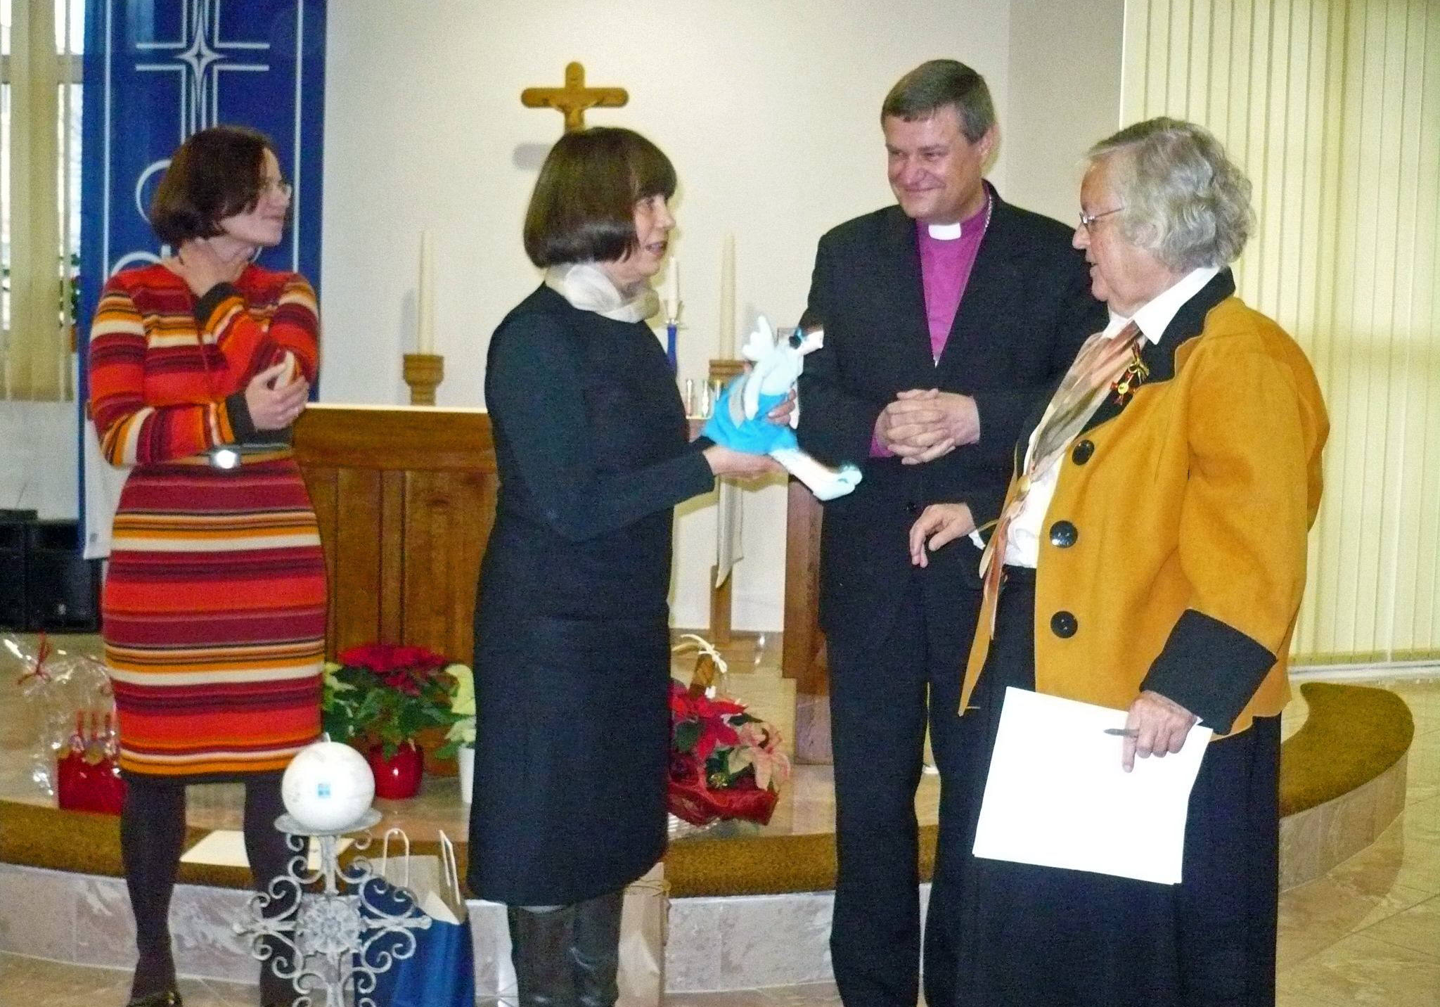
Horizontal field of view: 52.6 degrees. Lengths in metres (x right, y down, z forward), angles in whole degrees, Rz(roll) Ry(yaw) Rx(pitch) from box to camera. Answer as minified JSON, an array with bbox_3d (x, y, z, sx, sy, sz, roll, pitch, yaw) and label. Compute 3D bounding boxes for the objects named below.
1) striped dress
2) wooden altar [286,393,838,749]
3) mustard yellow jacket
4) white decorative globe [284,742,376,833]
[{"bbox_3d":[-0.929,0.025,2.640,0.430,0.920,0.320,1,4,-16],"label":"striped dress"},{"bbox_3d":[-0.600,0.210,4.100,1.500,0.950,0.700,2,4,3],"label":"wooden altar"},{"bbox_3d":[0.629,-0.001,2.140,0.410,0.650,0.500,-1,4,-31],"label":"mustard yellow jacket"},{"bbox_3d":[-0.565,0.409,2.100,0.134,0.134,0.134,2,4,0],"label":"white decorative globe"}]

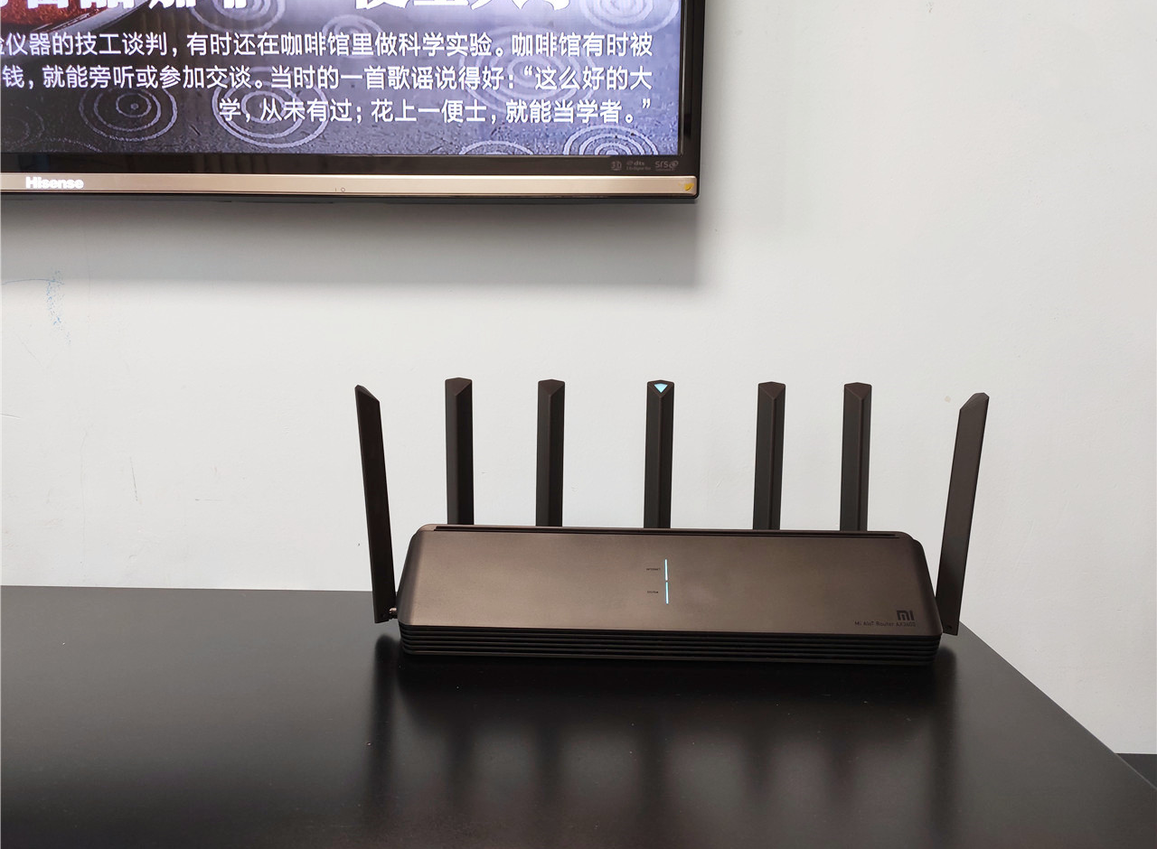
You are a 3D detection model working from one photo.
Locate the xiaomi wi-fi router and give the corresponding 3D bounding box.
[{"bbox_3d":[0.061,0.059,0.596,0.422,0.177,0.131,1,8,1],"label":"xiaomi wi-fi router"}]

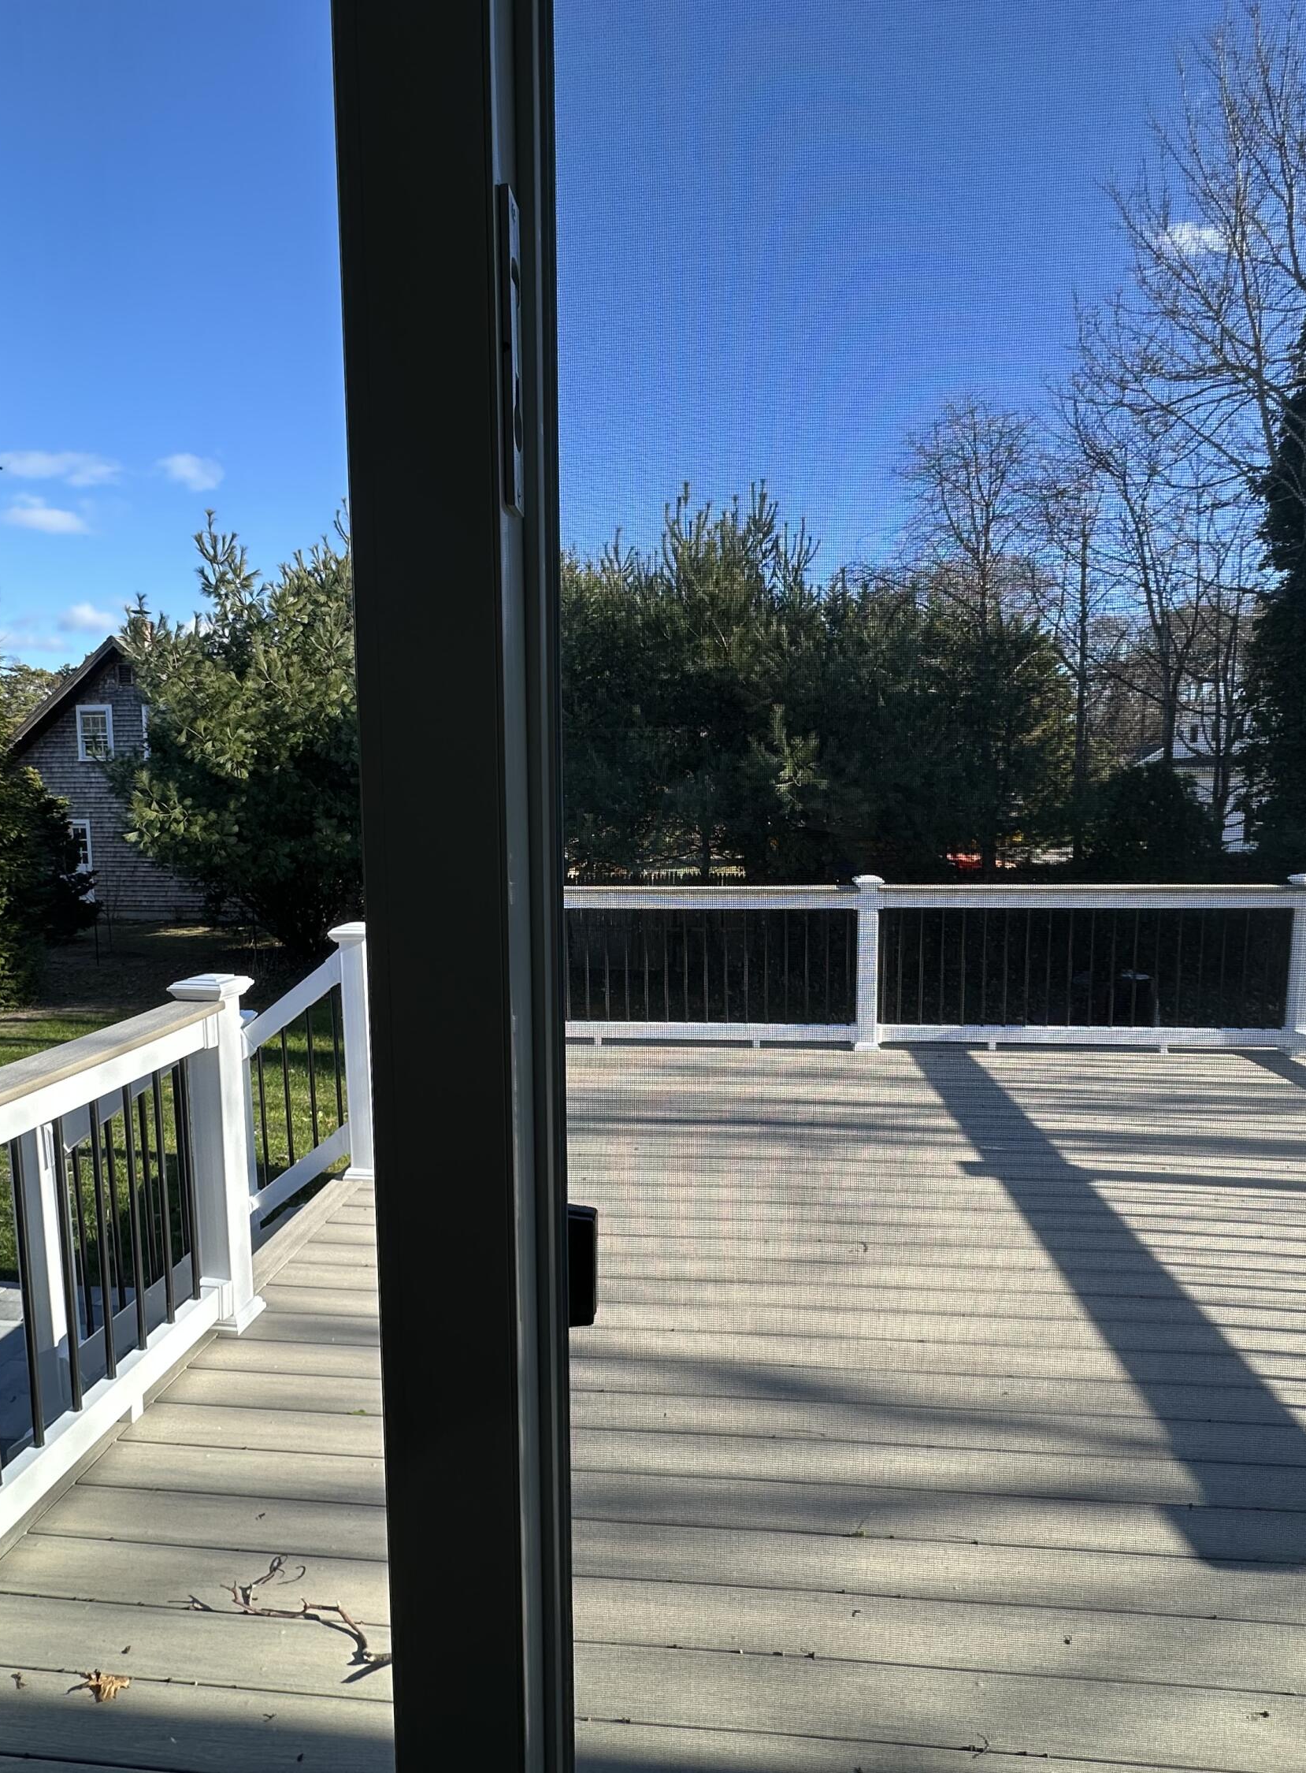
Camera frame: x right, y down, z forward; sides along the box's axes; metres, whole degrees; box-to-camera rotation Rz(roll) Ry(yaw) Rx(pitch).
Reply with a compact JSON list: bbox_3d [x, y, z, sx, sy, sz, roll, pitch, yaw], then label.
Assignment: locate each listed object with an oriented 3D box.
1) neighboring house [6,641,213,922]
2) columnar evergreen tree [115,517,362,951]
[{"bbox_3d":[-12.626,-3.182,27.697,7.800,7.300,8.500,1,6,7],"label":"neighboring house"},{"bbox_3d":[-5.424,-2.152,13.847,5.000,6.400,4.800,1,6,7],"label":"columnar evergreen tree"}]

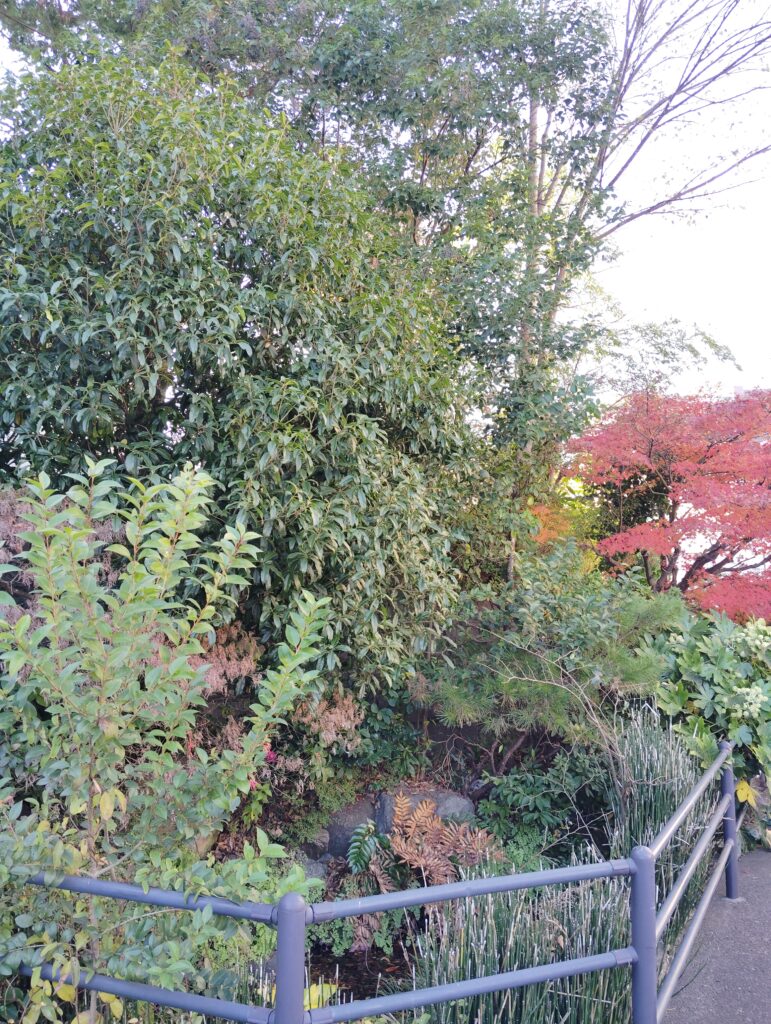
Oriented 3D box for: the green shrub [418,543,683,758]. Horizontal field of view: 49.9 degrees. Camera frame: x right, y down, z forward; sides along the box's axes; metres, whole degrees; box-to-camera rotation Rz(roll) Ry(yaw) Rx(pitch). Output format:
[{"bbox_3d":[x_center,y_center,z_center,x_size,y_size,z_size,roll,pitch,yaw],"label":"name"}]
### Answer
[{"bbox_3d":[1.060,0.880,5.350,1.600,1.250,1.350,0,-6,3],"label":"green shrub"}]

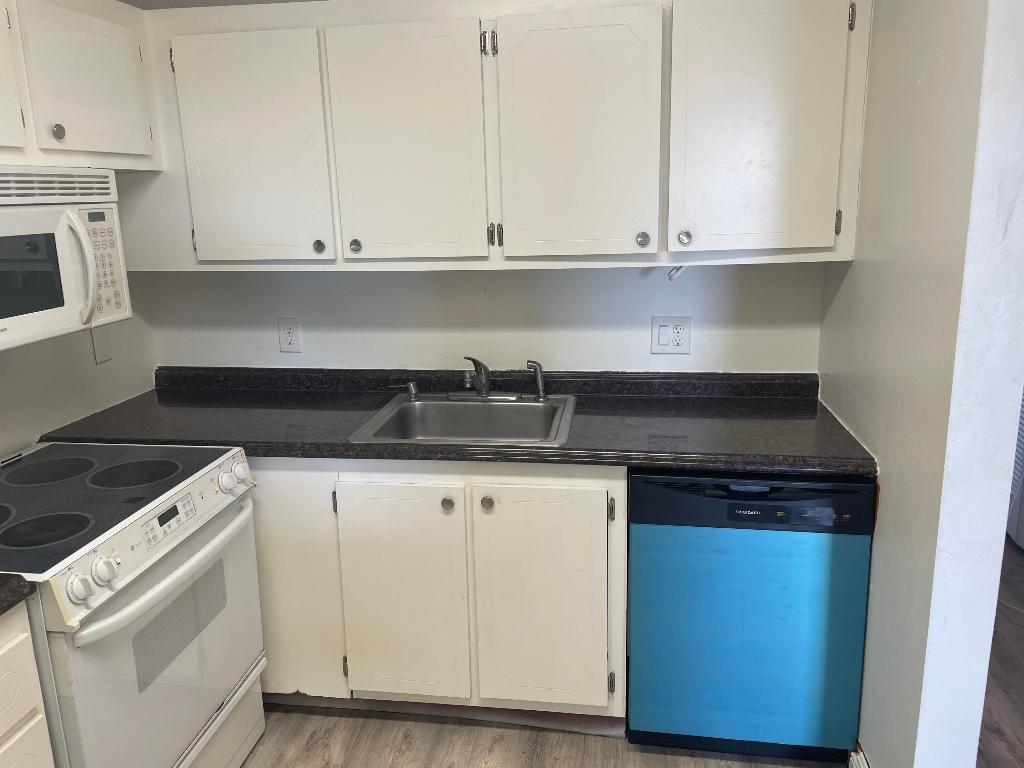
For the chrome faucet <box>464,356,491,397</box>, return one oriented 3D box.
[{"bbox_3d":[-0.112,-0.009,2.552,0.065,0.143,0.155,4,14,23],"label":"chrome faucet"}]

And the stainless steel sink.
[{"bbox_3d":[-0.116,0.181,2.397,0.616,0.170,0.556,1,13,9],"label":"stainless steel sink"}]

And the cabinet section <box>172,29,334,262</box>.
[{"bbox_3d":[-0.761,-0.746,2.477,0.469,0.667,0.288,1,14,8],"label":"cabinet section"}]

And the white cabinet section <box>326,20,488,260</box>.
[{"bbox_3d":[-0.284,-0.741,2.406,0.465,0.667,0.288,1,14,8],"label":"white cabinet section"}]

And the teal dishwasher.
[{"bbox_3d":[0.663,0.583,2.353,0.607,0.853,0.597,1,13,9],"label":"teal dishwasher"}]

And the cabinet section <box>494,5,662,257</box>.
[{"bbox_3d":[0.213,-0.736,2.333,0.464,0.667,0.288,1,14,8],"label":"cabinet section"}]

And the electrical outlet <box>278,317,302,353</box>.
[{"bbox_3d":[-0.790,-0.173,2.740,0.073,0.119,0.010,1,13,9],"label":"electrical outlet"}]

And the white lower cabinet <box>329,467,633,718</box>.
[{"bbox_3d":[-0.048,0.519,2.461,0.826,0.762,0.620,1,13,9],"label":"white lower cabinet"}]

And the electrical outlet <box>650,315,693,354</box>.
[{"bbox_3d":[0.527,-0.158,2.542,0.121,0.118,0.010,1,13,9],"label":"electrical outlet"}]

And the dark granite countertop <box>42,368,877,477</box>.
[{"bbox_3d":[-0.199,0.083,2.393,2.331,0.125,0.618,1,13,9],"label":"dark granite countertop"}]

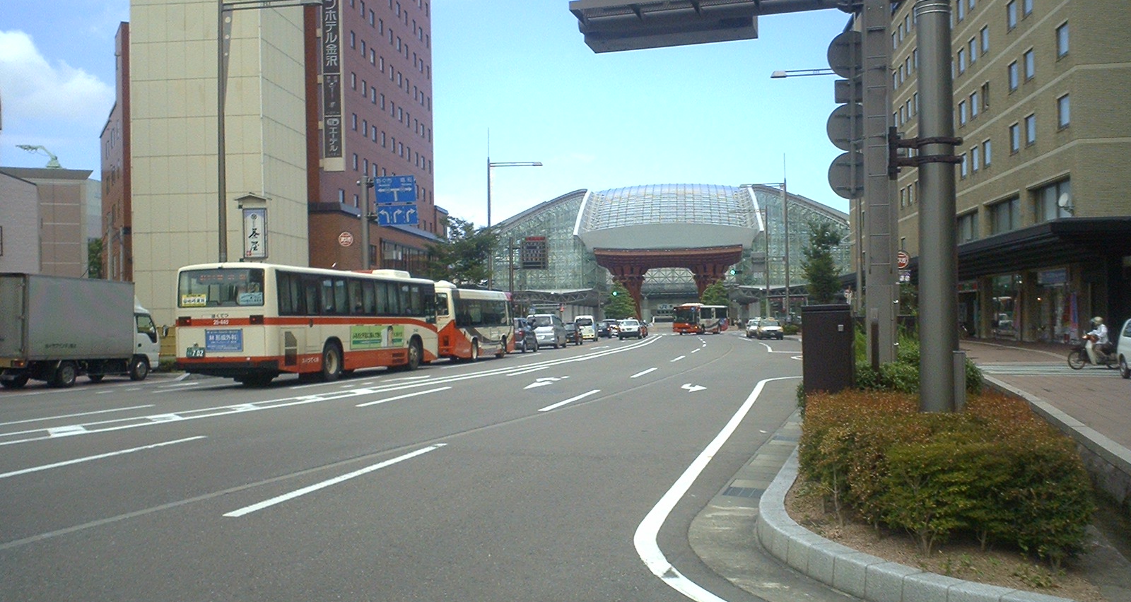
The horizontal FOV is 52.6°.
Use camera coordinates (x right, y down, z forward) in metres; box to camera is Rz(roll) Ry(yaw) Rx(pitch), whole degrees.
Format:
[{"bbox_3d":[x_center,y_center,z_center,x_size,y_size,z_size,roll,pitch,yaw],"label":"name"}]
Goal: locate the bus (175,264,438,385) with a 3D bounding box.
[{"bbox_3d":[-6.668,0.618,31.954,2.500,3.030,11.200,-1,-1,12],"label":"bus"}]

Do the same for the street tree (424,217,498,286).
[{"bbox_3d":[-5.602,-0.928,61.937,4.000,7.200,4.000,-1,-1,9],"label":"street tree"}]

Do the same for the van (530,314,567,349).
[{"bbox_3d":[-1.016,1.759,65.718,1.720,1.850,4.600,-1,-1,8],"label":"van"}]

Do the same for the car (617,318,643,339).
[{"bbox_3d":[5.194,2.236,89.798,1.700,1.540,4.600,-1,-1,6],"label":"car"}]

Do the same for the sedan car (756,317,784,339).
[{"bbox_3d":[15.298,2.113,85.796,1.700,1.540,4.600,-1,-1,7],"label":"sedan car"}]

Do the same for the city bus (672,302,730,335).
[{"bbox_3d":[13.775,1.789,115.531,2.350,3.020,9.000,-2,-1,28],"label":"city bus"}]

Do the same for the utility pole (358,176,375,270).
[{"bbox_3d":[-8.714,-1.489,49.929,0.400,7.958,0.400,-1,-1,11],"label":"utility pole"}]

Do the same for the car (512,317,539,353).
[{"bbox_3d":[-2.408,1.663,55.378,1.670,1.600,3.900,-1,-1,10],"label":"car"}]

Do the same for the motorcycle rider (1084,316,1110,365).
[{"bbox_3d":[14.792,1.093,31.800,0.680,1.360,0.520,-1,-1,-5],"label":"motorcycle rider"}]

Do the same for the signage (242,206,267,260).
[{"bbox_3d":[-13.580,-2.955,50.000,1.050,2.250,0.280,-1,-1,9],"label":"signage"}]

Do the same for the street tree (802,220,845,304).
[{"bbox_3d":[13.825,-1.026,60.942,2.050,6.575,2.050,-1,-1,0],"label":"street tree"}]

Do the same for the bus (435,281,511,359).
[{"bbox_3d":[-4.409,0.883,48.468,2.330,3.060,9.100,-1,-1,12],"label":"bus"}]

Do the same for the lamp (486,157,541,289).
[{"bbox_3d":[-3.097,-3.117,71.286,3.400,11.850,0.400,-1,-1,4],"label":"lamp"}]

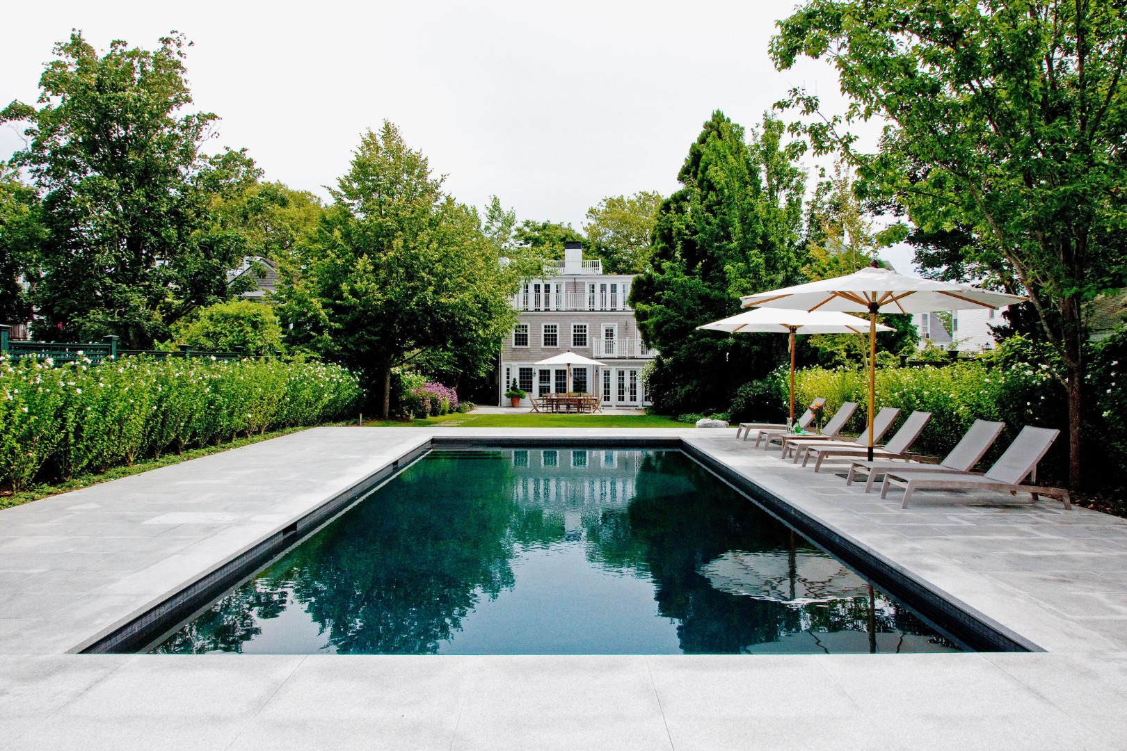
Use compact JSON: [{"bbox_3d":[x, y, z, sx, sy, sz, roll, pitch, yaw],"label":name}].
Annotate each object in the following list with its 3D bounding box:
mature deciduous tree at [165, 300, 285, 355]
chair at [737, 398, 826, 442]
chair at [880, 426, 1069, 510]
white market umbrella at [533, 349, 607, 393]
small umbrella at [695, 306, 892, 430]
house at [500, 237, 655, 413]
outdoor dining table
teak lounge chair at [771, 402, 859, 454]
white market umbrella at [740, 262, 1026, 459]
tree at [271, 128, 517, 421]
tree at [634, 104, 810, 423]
[{"bbox_3d":[-10.075,-0.427,22.406,3.600,3.818,3.400,0,1,0],"label":"mature deciduous tree"},{"bbox_3d":[4.822,0.953,16.451,1.920,0.910,0.670,0,1,0],"label":"chair"},{"bbox_3d":[4.847,1.069,8.915,1.920,0.908,0.680,0,1,0],"label":"chair"},{"bbox_3d":[0.365,0.283,38.853,3.800,3.187,3.800,0,1,0],"label":"white market umbrella"},{"bbox_3d":[4.839,-0.111,15.886,3.900,3.054,3.900,0,1,0],"label":"small umbrella"},{"bbox_3d":[0.888,-3.391,46.753,9.300,10.292,11.000,0,1,0],"label":"house"},{"bbox_3d":[0.273,1.502,38.872,3.100,0.750,1.100,0,1,0],"label":"outdoor dining table"},{"bbox_3d":[4.789,0.980,14.675,1.920,0.910,0.670,0,1,0],"label":"teak lounge chair"},{"bbox_3d":[4.499,-0.094,10.956,3.900,3.171,3.900,0,1,0],"label":"white market umbrella"},{"bbox_3d":[-5.959,-3.749,26.838,8.500,10.591,8.200,0,1,0],"label":"tree"},{"bbox_3d":[6.913,-4.991,33.625,7.600,13.529,7.200,0,1,0],"label":"tree"}]

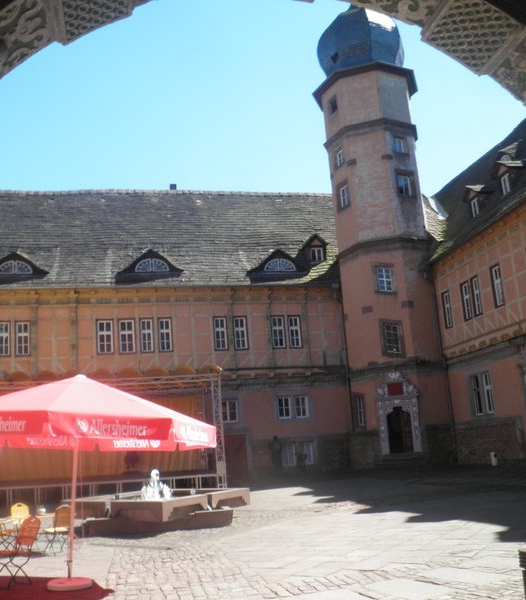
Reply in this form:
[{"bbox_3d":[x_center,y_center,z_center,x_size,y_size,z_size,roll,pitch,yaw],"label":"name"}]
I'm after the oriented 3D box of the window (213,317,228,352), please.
[{"bbox_3d":[-2.262,1.804,34.844,0.730,1.850,0.150,-1,-13,-13],"label":"window"}]

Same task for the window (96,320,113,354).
[{"bbox_3d":[-7.444,1.740,30.518,0.768,1.673,0.160,-1,-13,-14],"label":"window"}]

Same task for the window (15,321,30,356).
[{"bbox_3d":[-12.104,1.942,32.636,0.780,1.840,0.150,-1,-13,-13],"label":"window"}]

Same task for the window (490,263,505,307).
[{"bbox_3d":[9.462,-0.562,26.098,0.150,1.700,0.660,-1,-13,-12],"label":"window"}]

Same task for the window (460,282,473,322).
[{"bbox_3d":[8.967,0.070,28.462,0.150,1.700,0.640,-1,-13,-12],"label":"window"}]

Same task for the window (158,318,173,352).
[{"bbox_3d":[-4.679,1.690,31.218,0.696,1.701,0.160,-1,-13,-14],"label":"window"}]

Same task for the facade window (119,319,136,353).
[{"bbox_3d":[-6.662,1.783,31.757,0.790,1.720,0.150,-1,-13,-12],"label":"facade window"}]

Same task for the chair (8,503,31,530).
[{"bbox_3d":[-4.425,4.267,12.056,0.530,0.870,0.440,-12,-15,33],"label":"chair"}]

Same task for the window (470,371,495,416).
[{"bbox_3d":[9.120,3.876,26.849,0.160,1.833,1.668,-2,-13,-10],"label":"window"}]

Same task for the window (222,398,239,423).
[{"bbox_3d":[-1.785,5.826,33.965,1.000,1.200,0.150,-1,-13,-13],"label":"window"}]

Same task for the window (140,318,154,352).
[{"bbox_3d":[-5.552,1.711,30.996,0.631,1.693,0.160,-1,-13,-14],"label":"window"}]

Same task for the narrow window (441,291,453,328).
[{"bbox_3d":[8.493,0.455,29.744,0.160,1.716,0.658,-2,-13,-10],"label":"narrow window"}]

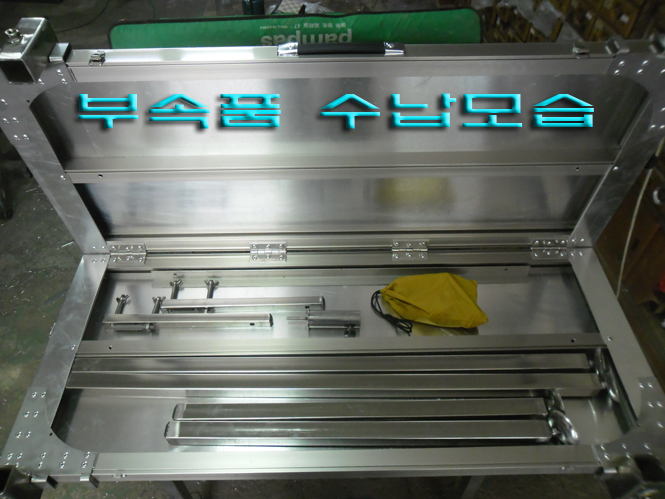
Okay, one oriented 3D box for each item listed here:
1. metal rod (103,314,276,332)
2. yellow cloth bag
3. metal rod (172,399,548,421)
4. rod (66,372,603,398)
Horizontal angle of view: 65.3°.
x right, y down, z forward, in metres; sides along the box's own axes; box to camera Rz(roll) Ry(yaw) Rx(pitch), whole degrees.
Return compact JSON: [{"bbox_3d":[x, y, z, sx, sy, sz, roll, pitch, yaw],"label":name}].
[{"bbox_3d":[-0.298,0.147,1.075,0.343,0.022,0.022,0,48,-1],"label":"metal rod"},{"bbox_3d":[0.218,0.105,1.101,0.215,0.046,0.110,5,48,4],"label":"yellow cloth bag"},{"bbox_3d":[0.050,0.295,0.936,0.662,0.033,0.032,-1,48,-1],"label":"metal rod"},{"bbox_3d":[-0.012,0.245,0.934,0.961,0.033,0.030,0,49,1],"label":"rod"}]

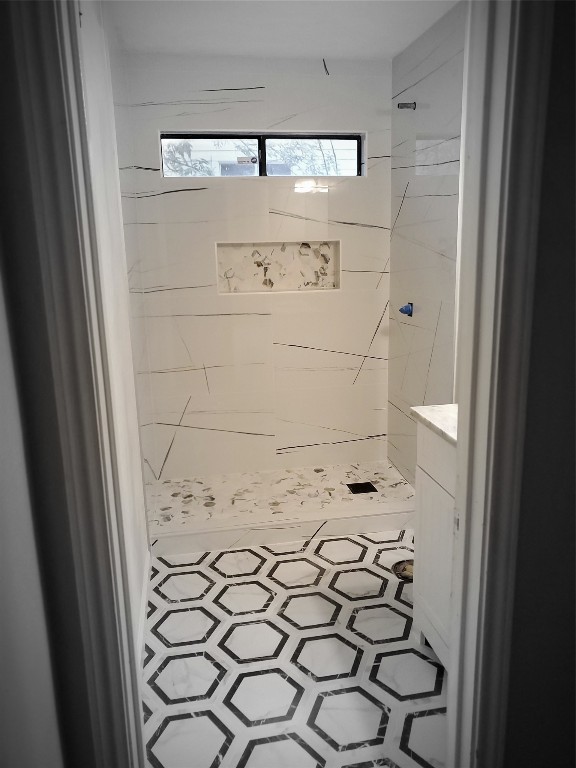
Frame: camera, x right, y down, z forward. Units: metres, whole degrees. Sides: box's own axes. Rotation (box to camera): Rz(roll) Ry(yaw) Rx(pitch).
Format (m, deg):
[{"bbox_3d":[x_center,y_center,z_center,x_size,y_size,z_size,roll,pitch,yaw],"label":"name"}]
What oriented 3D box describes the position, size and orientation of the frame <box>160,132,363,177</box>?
[{"bbox_3d":[-0.139,-1.355,3.444,1.199,0.246,0.080,-4,13,-10],"label":"frame"}]

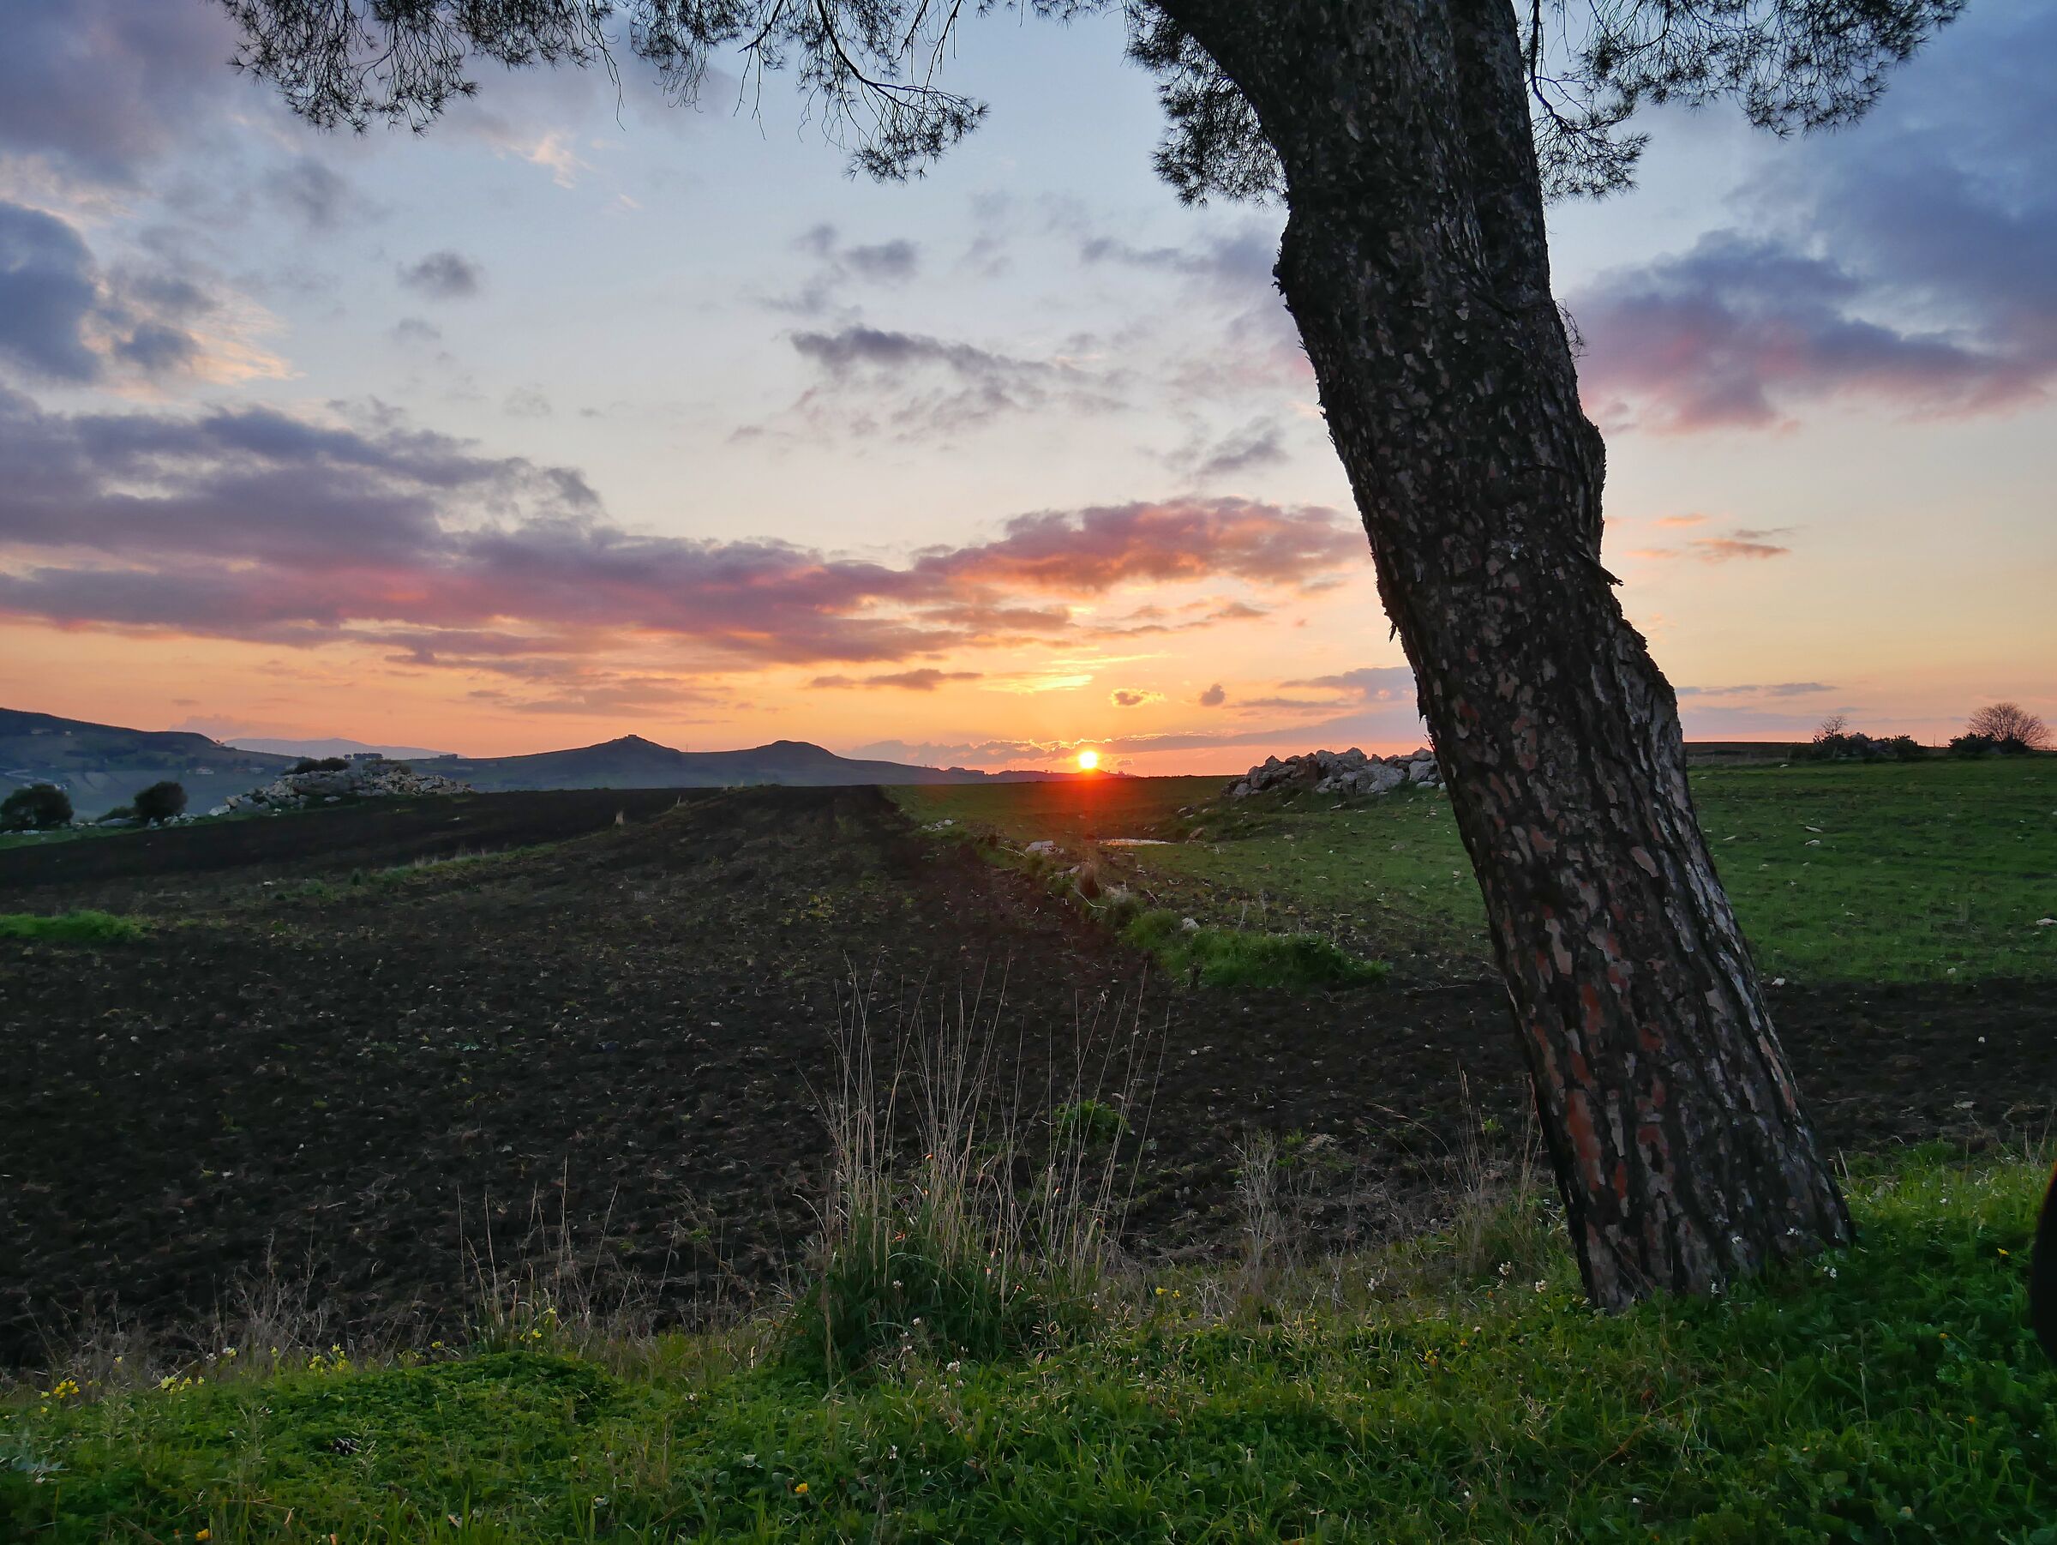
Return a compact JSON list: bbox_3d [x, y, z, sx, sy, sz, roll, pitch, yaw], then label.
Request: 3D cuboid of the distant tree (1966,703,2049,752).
[{"bbox_3d":[54.970,-2.430,80.000,4.200,2.950,4.000,0,0,0],"label":"distant tree"}]

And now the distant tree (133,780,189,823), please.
[{"bbox_3d":[-51.710,1.750,85.000,3.000,2.500,2.900,0,0,0],"label":"distant tree"}]

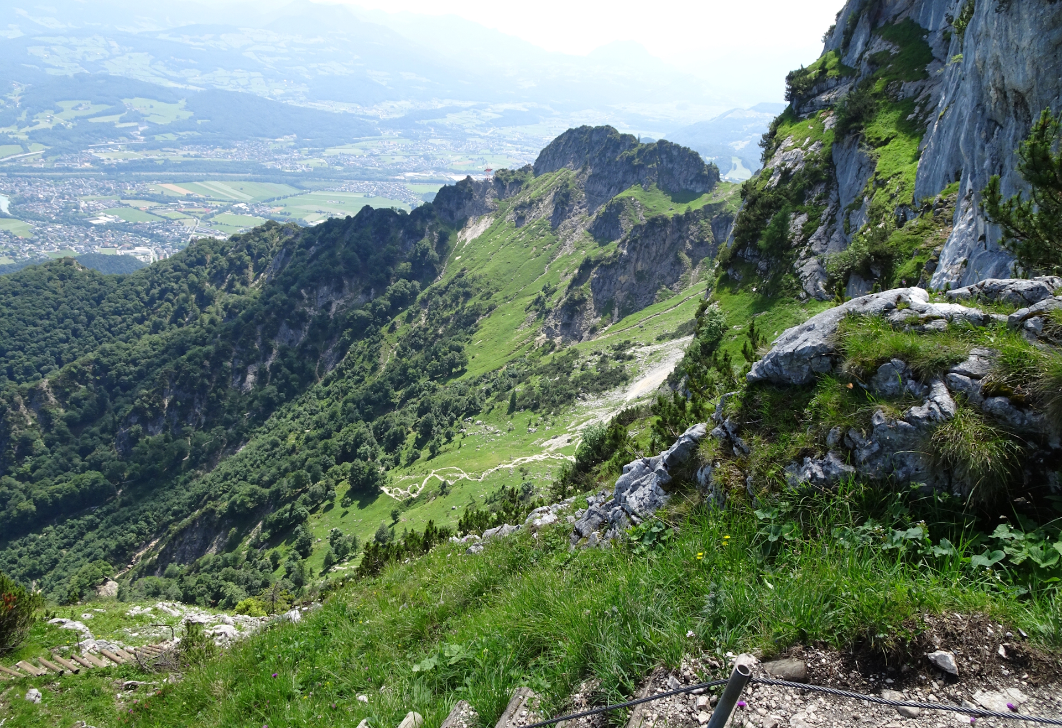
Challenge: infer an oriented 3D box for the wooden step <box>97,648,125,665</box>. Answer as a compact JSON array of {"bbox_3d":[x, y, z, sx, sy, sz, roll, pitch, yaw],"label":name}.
[{"bbox_3d":[-11.152,7.850,19.662,0.920,0.110,0.115,14,29,26],"label":"wooden step"}]

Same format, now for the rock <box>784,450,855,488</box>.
[{"bbox_3d":[1.608,0.589,4.100,0.360,0.170,0.200,4,26,8],"label":"rock"}]

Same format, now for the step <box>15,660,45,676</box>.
[{"bbox_3d":[-12.178,7.405,17.912,0.900,0.090,0.170,12,28,24],"label":"step"}]

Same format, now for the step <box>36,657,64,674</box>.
[{"bbox_3d":[-11.936,7.499,18.300,0.920,0.100,0.105,12,28,24],"label":"step"}]

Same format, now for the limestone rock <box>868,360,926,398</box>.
[{"bbox_3d":[2.214,0.093,4.450,0.320,0.200,0.220,6,26,13],"label":"limestone rock"}]

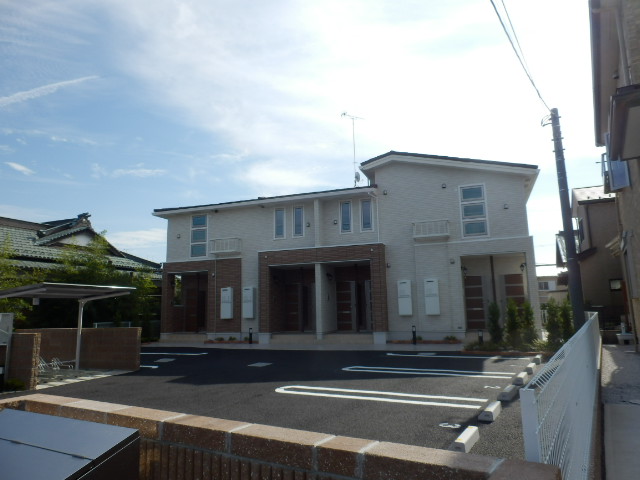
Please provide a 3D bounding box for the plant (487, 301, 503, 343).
[{"bbox_3d":[5.384,2.533,13.689,0.469,1.319,0.469,-4,-10,18],"label":"plant"}]

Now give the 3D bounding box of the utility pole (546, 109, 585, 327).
[{"bbox_3d":[5.757,-0.128,10.151,0.270,6.125,0.270,-6,-10,30],"label":"utility pole"}]

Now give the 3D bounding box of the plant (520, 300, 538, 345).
[{"bbox_3d":[6.191,2.456,13.113,0.505,1.321,0.505,-4,-10,18],"label":"plant"}]

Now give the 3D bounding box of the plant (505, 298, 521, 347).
[{"bbox_3d":[5.712,2.465,13.165,0.451,1.443,0.451,-4,-10,18],"label":"plant"}]

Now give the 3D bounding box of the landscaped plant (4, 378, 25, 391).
[{"bbox_3d":[-6.644,3.143,9.650,0.450,0.290,0.420,-6,-10,30],"label":"landscaped plant"}]

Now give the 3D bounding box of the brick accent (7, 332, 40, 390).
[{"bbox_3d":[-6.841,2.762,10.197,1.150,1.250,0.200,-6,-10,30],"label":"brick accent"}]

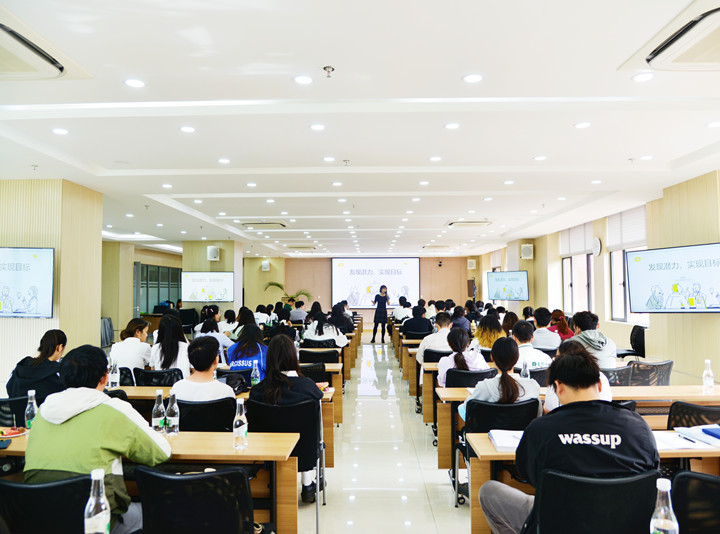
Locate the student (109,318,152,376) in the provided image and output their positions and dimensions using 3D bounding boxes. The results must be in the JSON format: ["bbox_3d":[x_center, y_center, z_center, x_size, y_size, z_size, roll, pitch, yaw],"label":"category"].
[{"bbox_3d":[-1.982,1.099,4.896,0.450,1.262,0.780,-1,-3,16],"label":"student"}]

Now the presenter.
[{"bbox_3d":[0.600,1.345,15.171,0.550,1.635,0.360,0,-2,-7],"label":"presenter"}]

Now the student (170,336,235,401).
[{"bbox_3d":[-1.016,1.071,3.607,0.480,1.220,0.740,0,-2,1],"label":"student"}]

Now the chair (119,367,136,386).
[{"bbox_3d":[-2.313,1.344,5.171,0.480,0.860,0.550,0,-3,1],"label":"chair"}]

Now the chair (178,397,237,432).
[{"bbox_3d":[-0.988,1.274,3.572,0.480,0.860,0.550,0,-3,1],"label":"chair"}]

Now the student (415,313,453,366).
[{"bbox_3d":[0.984,1.210,6.782,0.520,1.270,0.800,0,-3,1],"label":"student"}]

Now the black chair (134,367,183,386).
[{"bbox_3d":[-1.725,1.310,4.808,0.480,0.850,0.540,0,-2,1],"label":"black chair"}]

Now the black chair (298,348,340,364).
[{"bbox_3d":[-0.455,1.402,6.477,0.480,0.860,0.550,0,-3,1],"label":"black chair"}]

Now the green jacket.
[{"bbox_3d":[-1.107,0.800,2.318,0.550,0.590,0.430,-1,-3,13],"label":"green jacket"}]

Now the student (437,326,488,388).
[{"bbox_3d":[0.886,1.132,4.822,0.480,1.164,0.800,0,-2,1],"label":"student"}]

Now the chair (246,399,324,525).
[{"bbox_3d":[-0.447,1.223,3.429,0.470,0.870,0.610,0,-3,1],"label":"chair"}]

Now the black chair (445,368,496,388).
[{"bbox_3d":[0.965,1.296,4.749,0.480,0.850,0.540,0,-2,1],"label":"black chair"}]

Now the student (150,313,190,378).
[{"bbox_3d":[-1.659,1.078,4.855,0.440,1.297,0.780,0,-3,3],"label":"student"}]

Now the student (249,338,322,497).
[{"bbox_3d":[-0.464,1.053,3.566,0.470,1.229,0.850,0,-2,1],"label":"student"}]

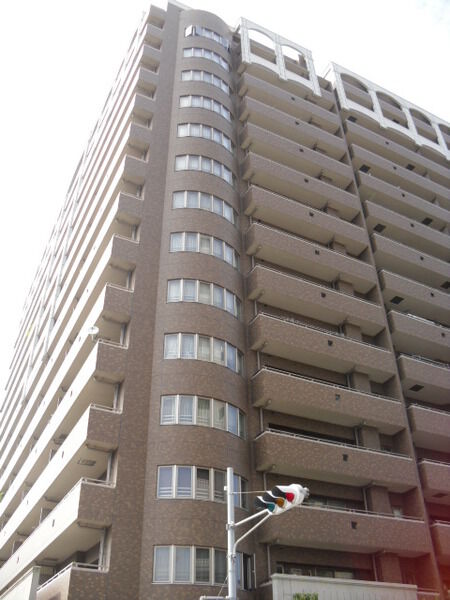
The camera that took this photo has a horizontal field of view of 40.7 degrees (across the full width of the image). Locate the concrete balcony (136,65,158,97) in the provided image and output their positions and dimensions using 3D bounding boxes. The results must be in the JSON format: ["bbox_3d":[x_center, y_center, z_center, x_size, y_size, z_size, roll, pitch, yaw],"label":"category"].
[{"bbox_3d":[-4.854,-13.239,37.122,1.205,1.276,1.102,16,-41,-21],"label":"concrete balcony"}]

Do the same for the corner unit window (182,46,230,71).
[{"bbox_3d":[-0.925,-15.662,39.581,3.741,1.236,0.681,16,-41,-21],"label":"corner unit window"}]

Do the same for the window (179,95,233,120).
[{"bbox_3d":[-0.829,-11.322,36.102,3.690,1.235,0.686,16,-41,-21],"label":"window"}]

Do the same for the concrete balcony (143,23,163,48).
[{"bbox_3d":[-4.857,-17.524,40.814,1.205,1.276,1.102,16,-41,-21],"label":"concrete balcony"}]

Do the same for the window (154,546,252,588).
[{"bbox_3d":[-0.558,8.929,20.242,3.690,1.235,0.686,16,-41,-21],"label":"window"}]

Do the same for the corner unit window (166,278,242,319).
[{"bbox_3d":[-0.695,-0.069,26.899,3.741,1.236,0.681,16,-41,-21],"label":"corner unit window"}]

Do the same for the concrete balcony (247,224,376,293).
[{"bbox_3d":[4.816,-2.167,32.908,7.725,1.334,0.986,16,-41,-21],"label":"concrete balcony"}]

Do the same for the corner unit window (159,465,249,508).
[{"bbox_3d":[-0.597,6.785,21.928,3.690,1.235,0.686,16,-41,-21],"label":"corner unit window"}]

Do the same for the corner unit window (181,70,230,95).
[{"bbox_3d":[-0.893,-13.489,37.737,3.741,1.236,0.681,16,-41,-21],"label":"corner unit window"}]

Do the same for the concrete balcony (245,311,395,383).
[{"bbox_3d":[4.768,2.437,28.791,7.583,1.406,1.015,16,-41,-21],"label":"concrete balcony"}]

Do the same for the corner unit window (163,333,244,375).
[{"bbox_3d":[-0.668,2.248,25.438,3.690,1.235,0.686,16,-41,-21],"label":"corner unit window"}]

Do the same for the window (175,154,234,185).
[{"bbox_3d":[-0.779,-6.913,32.507,3.690,1.235,0.686,16,-41,-21],"label":"window"}]

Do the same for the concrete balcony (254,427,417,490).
[{"bbox_3d":[4.892,7.006,25.865,7.725,1.334,0.986,16,-41,-21],"label":"concrete balcony"}]

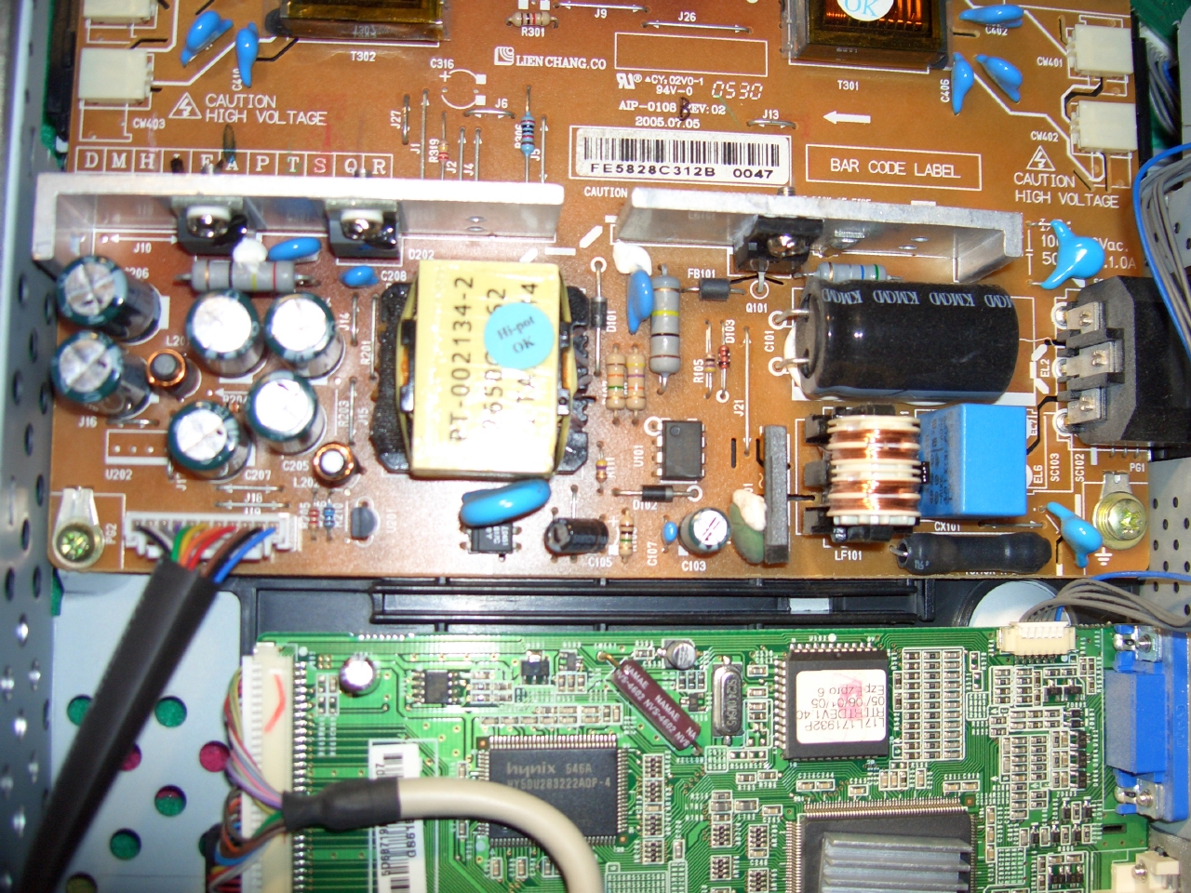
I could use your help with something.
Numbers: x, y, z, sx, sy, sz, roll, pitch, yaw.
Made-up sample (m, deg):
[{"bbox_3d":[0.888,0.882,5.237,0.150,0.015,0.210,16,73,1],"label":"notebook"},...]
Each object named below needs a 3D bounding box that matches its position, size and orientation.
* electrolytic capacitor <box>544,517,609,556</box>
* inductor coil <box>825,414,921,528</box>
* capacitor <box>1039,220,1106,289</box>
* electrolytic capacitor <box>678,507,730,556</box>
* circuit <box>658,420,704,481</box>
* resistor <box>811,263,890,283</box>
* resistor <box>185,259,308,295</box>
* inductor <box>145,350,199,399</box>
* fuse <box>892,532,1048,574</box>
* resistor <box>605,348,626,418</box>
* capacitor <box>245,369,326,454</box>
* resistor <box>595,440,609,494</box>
[{"bbox_3d":[-0.003,0.014,0.206,0.005,0.011,0.005,-2,86,31],"label":"electrolytic capacitor"},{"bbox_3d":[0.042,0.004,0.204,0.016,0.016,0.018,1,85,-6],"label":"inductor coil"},{"bbox_3d":[0.076,-0.031,0.216,0.011,0.004,0.011,3,86,17],"label":"capacitor"},{"bbox_3d":[0.017,0.014,0.213,0.007,0.011,0.007,1,86,-6],"label":"electrolytic capacitor"},{"bbox_3d":[0.013,0.001,0.208,0.008,0.004,0.009,1,85,-6],"label":"circuit"},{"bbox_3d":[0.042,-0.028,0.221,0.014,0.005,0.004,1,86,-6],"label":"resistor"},{"bbox_3d":[-0.055,-0.027,0.211,0.021,0.006,0.005,1,86,-6],"label":"resistor"},{"bbox_3d":[-0.065,-0.011,0.206,0.006,0.011,0.006,1,86,-6],"label":"inductor"},{"bbox_3d":[0.060,0.017,0.214,0.026,0.007,0.007,1,85,-6],"label":"fuse"},{"bbox_3d":[0.003,-0.010,0.212,0.003,0.004,0.013,1,85,-6],"label":"resistor"},{"bbox_3d":[-0.046,-0.005,0.200,0.010,0.017,0.010,1,85,-6],"label":"capacitor"},{"bbox_3d":[0.001,0.003,0.211,0.002,0.003,0.008,1,85,-6],"label":"resistor"}]

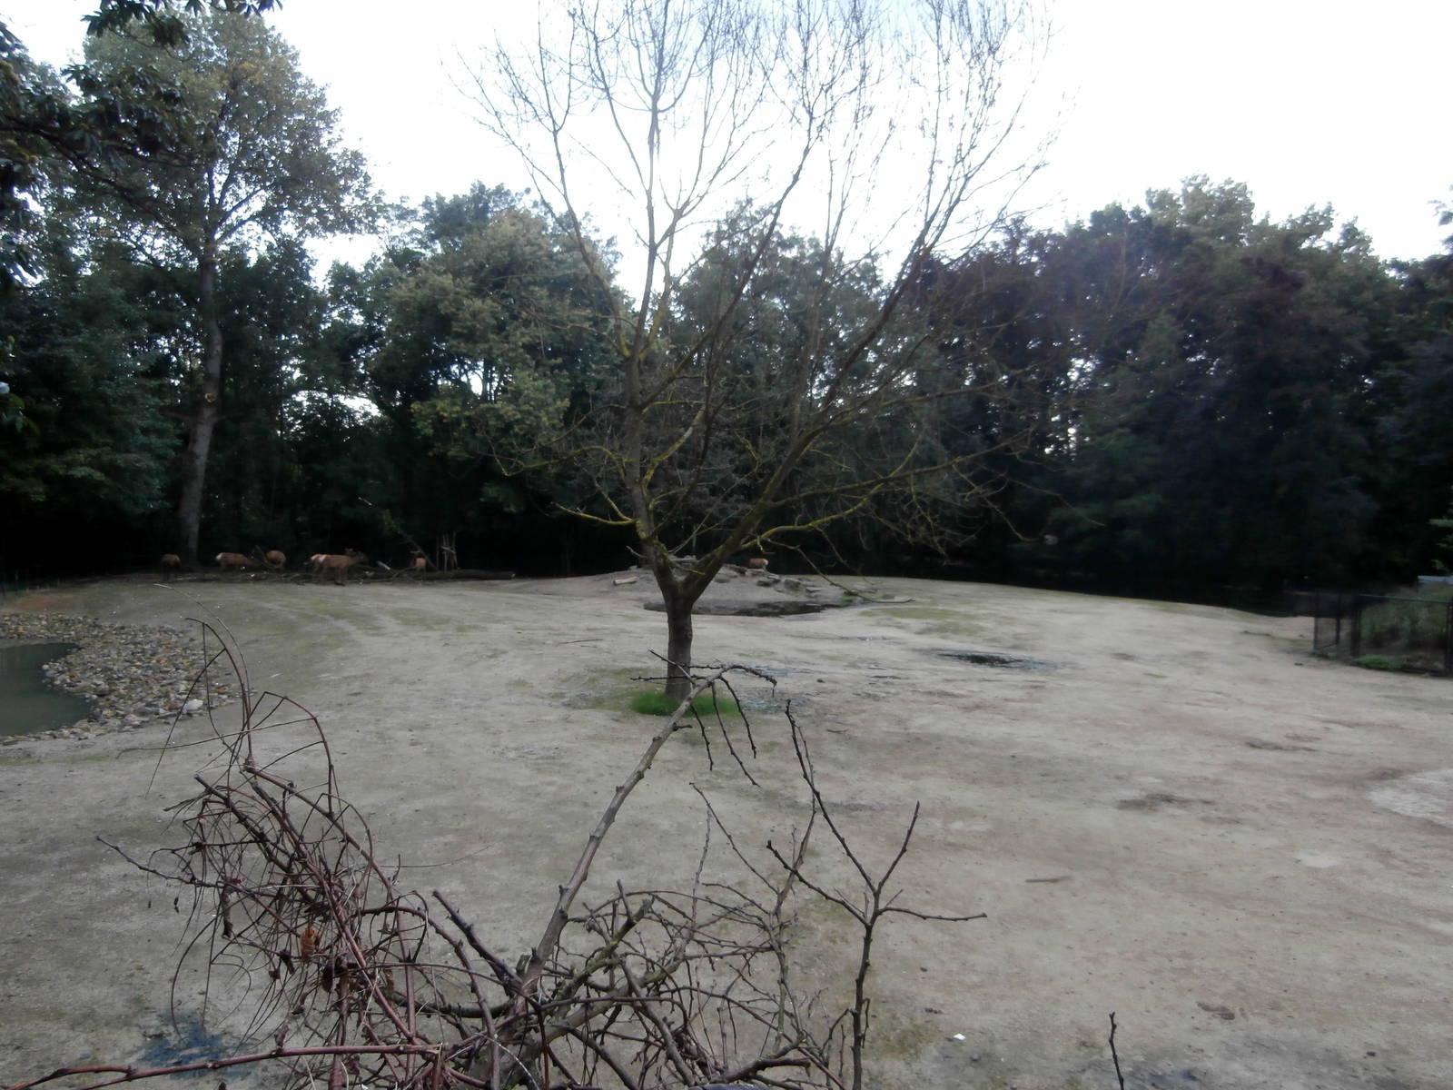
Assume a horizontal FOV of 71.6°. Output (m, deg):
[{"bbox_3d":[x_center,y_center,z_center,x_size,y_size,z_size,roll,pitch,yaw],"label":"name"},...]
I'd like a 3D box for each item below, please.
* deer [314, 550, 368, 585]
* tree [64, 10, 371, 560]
[{"bbox_3d":[-13.771,0.832,36.000,1.820,1.220,0.480,1,1,-31],"label":"deer"},{"bbox_3d":[-22.715,-11.611,45.000,13.400,24.500,13.000,1,1,-27],"label":"tree"}]

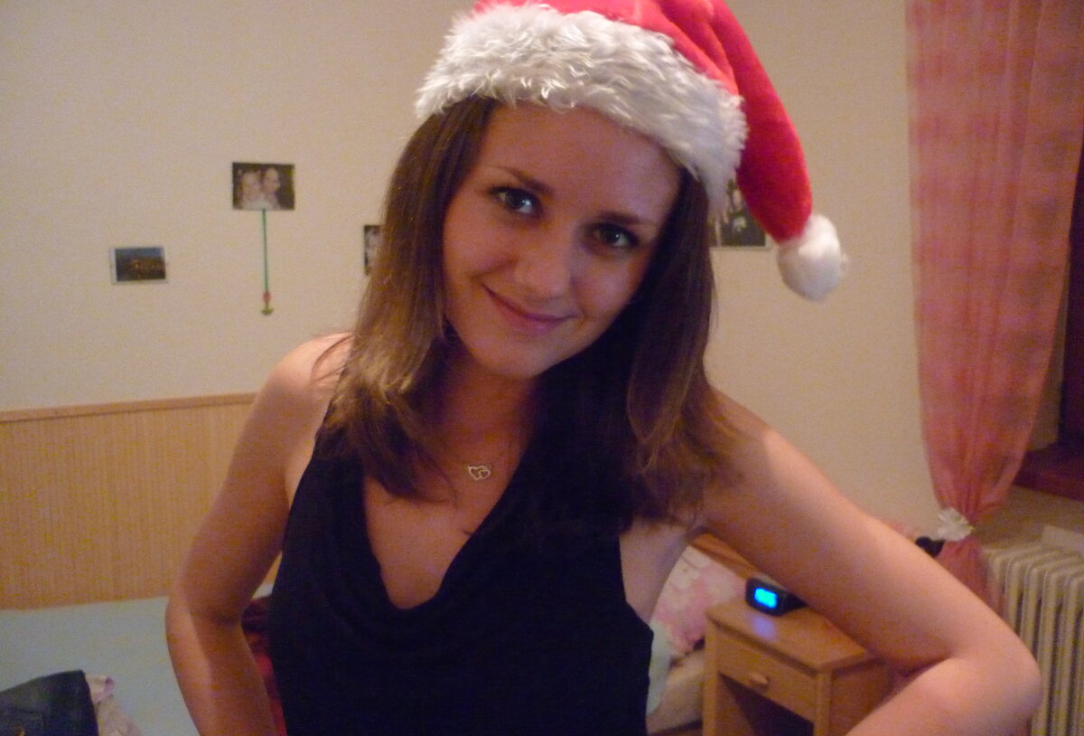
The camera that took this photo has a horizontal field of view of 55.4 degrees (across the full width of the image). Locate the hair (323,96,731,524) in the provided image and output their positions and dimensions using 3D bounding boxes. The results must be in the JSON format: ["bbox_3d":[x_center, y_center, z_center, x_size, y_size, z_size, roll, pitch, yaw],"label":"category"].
[{"bbox_3d":[0.014,-0.060,0.755,0.285,0.335,0.250,14,9,1],"label":"hair"}]

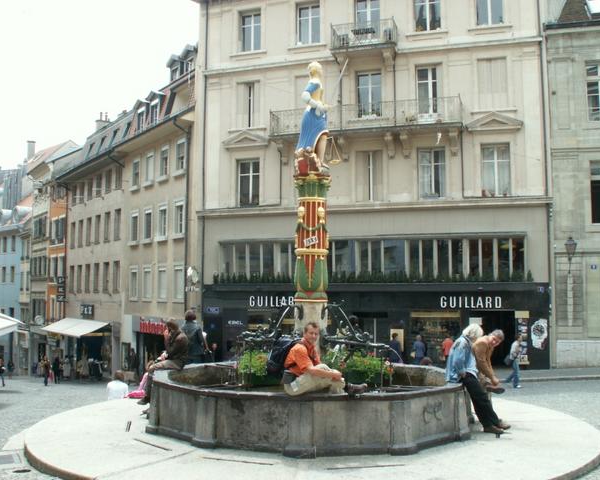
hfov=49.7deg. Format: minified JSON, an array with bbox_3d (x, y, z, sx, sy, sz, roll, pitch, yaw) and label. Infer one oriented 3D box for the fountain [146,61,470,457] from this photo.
[{"bbox_3d":[0.193,-0.059,10.223,4.907,5.717,4.907,0,-6,0],"label":"fountain"}]

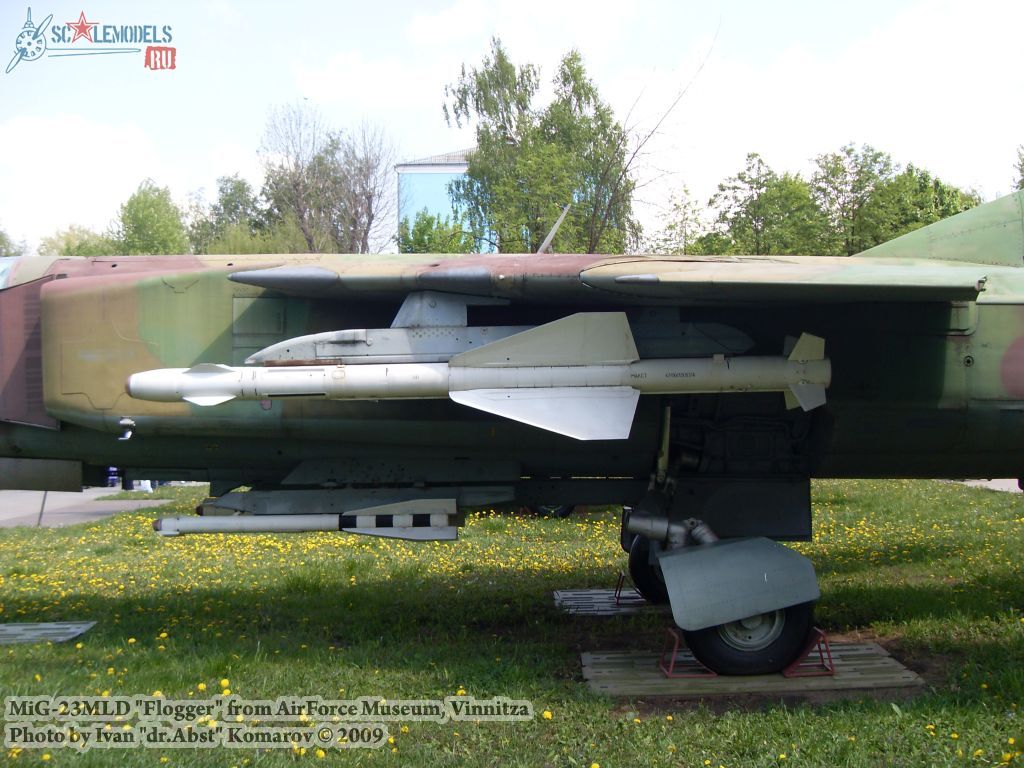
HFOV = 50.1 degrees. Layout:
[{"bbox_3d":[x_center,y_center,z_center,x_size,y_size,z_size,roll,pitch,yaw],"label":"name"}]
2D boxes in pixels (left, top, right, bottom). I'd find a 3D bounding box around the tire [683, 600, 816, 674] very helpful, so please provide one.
[{"bbox_3d":[1.485,1.430,6.960,0.840,0.830,0.290,0,-2,-1],"label":"tire"}]

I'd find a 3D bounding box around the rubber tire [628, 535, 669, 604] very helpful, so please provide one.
[{"bbox_3d":[1.455,1.545,9.680,0.830,0.810,0.280,0,-2,-1],"label":"rubber tire"}]

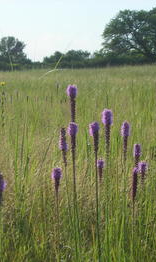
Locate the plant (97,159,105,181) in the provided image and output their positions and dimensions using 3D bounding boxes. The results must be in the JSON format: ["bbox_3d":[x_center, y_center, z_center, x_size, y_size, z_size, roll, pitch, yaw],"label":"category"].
[{"bbox_3d":[0.109,0.185,5.500,0.038,0.113,0.037,0,3,0],"label":"plant"}]

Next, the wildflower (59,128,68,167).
[{"bbox_3d":[-0.059,0.071,4.900,0.036,0.164,0.035,0,3,0],"label":"wildflower"}]

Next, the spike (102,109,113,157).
[{"bbox_3d":[0.128,0.006,5.000,0.048,0.200,0.047,0,3,0],"label":"spike"}]

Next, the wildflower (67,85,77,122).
[{"bbox_3d":[-0.025,-0.119,5.200,0.047,0.175,0.046,0,3,0],"label":"wildflower"}]

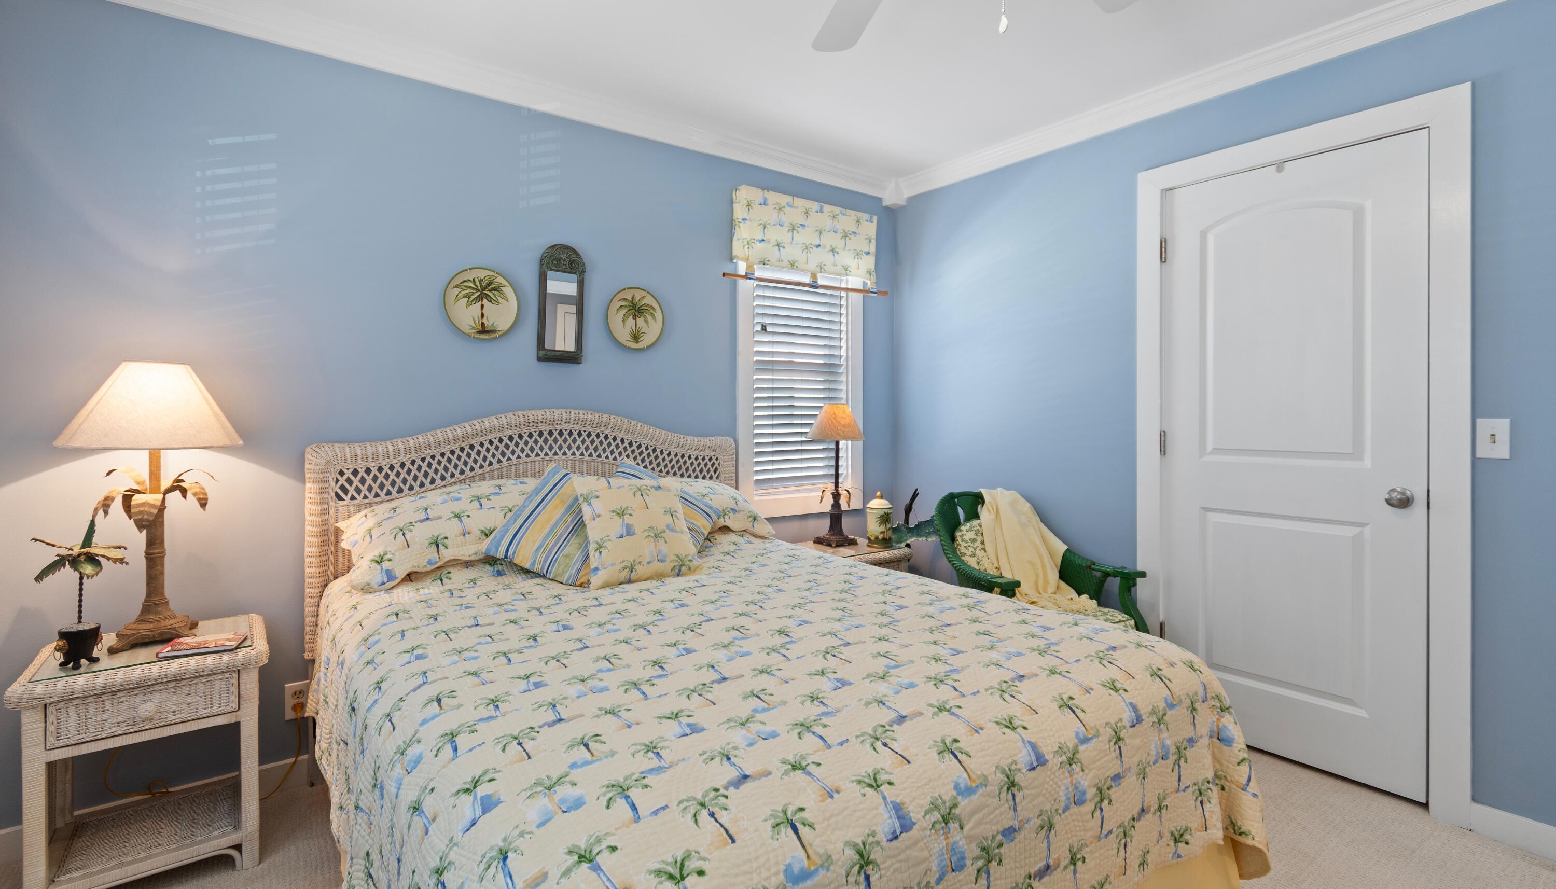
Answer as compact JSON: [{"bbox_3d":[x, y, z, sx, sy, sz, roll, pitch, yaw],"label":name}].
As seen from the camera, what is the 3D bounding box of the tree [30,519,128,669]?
[{"bbox_3d":[-1.766,0.374,1.644,0.193,0.365,0.183,-1,2,-36],"label":"tree"}]

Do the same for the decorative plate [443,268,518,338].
[{"bbox_3d":[-1.103,-0.526,2.418,0.261,0.264,0.028,-1,2,-36],"label":"decorative plate"}]

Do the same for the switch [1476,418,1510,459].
[{"bbox_3d":[2.043,-0.017,1.851,0.012,0.115,0.071,-1,2,-40],"label":"switch"}]

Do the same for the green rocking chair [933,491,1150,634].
[{"bbox_3d":[0.982,0.633,2.640,0.650,0.840,0.770,-1,2,-21],"label":"green rocking chair"}]

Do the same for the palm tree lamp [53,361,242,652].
[{"bbox_3d":[-1.645,0.156,1.712,0.360,0.730,0.360,-1,2,-35],"label":"palm tree lamp"}]

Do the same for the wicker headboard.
[{"bbox_3d":[-0.859,0.265,2.542,1.624,0.792,0.076,-1,2,-36],"label":"wicker headboard"}]

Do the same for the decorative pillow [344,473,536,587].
[{"bbox_3d":[-0.992,0.266,2.079,0.690,0.420,0.180,-1,-37,-35],"label":"decorative pillow"}]

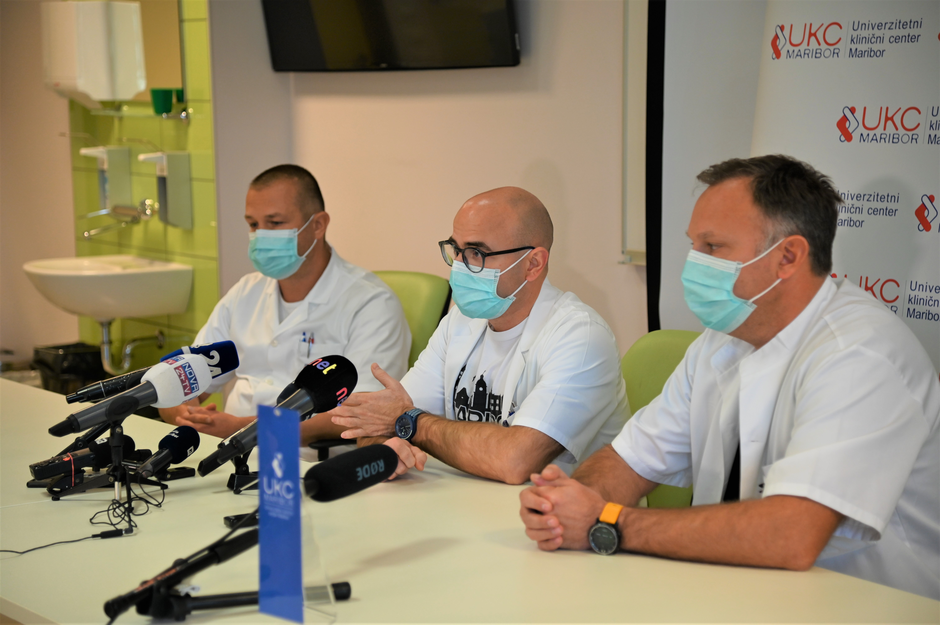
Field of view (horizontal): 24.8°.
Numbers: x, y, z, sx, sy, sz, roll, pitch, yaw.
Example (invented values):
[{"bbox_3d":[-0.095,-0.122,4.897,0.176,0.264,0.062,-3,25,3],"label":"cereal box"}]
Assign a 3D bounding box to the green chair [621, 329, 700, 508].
[{"bbox_3d":[0.221,0.529,3.799,0.580,0.910,0.580,-6,9,-36],"label":"green chair"}]

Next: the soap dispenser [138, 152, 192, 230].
[{"bbox_3d":[-0.944,-0.376,6.650,0.160,0.240,0.090,-6,8,-36],"label":"soap dispenser"}]

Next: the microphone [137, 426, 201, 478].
[{"bbox_3d":[-0.529,0.247,3.760,0.066,0.066,0.175,3,23,29],"label":"microphone"}]

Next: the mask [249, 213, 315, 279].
[{"bbox_3d":[-0.377,-0.130,4.280,0.150,0.125,0.120,4,19,37],"label":"mask"}]

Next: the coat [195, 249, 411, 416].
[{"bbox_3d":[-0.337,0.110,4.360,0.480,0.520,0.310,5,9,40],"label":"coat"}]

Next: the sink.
[{"bbox_3d":[-1.187,-0.058,6.891,0.400,0.180,0.490,-6,9,-36],"label":"sink"}]

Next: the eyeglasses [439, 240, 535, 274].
[{"bbox_3d":[0.046,-0.102,3.812,0.143,0.046,0.140,-8,15,-36],"label":"eyeglasses"}]

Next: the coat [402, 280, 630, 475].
[{"bbox_3d":[0.090,0.241,3.900,0.420,0.600,0.520,-7,9,-40],"label":"coat"}]

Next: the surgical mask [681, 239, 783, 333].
[{"bbox_3d":[0.366,-0.035,2.970,0.125,0.120,0.150,-13,11,-24],"label":"surgical mask"}]

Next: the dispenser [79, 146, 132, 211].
[{"bbox_3d":[-1.210,-0.420,7.068,0.170,0.245,0.085,-6,9,-36],"label":"dispenser"}]

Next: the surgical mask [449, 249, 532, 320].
[{"bbox_3d":[0.031,-0.051,3.777,0.112,0.112,0.138,-8,15,-36],"label":"surgical mask"}]

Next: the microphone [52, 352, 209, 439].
[{"bbox_3d":[-0.568,0.145,3.600,0.298,0.078,0.078,-23,15,-24],"label":"microphone"}]

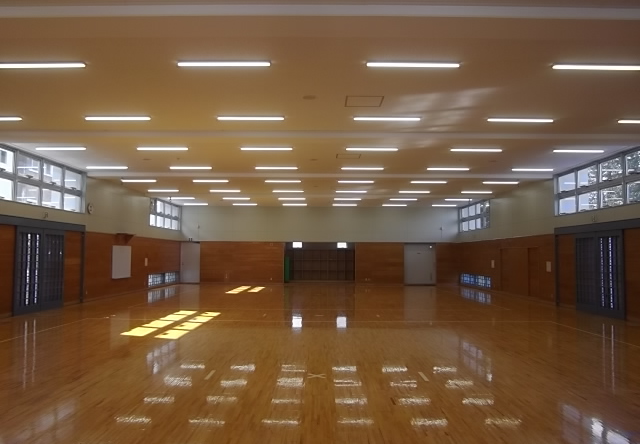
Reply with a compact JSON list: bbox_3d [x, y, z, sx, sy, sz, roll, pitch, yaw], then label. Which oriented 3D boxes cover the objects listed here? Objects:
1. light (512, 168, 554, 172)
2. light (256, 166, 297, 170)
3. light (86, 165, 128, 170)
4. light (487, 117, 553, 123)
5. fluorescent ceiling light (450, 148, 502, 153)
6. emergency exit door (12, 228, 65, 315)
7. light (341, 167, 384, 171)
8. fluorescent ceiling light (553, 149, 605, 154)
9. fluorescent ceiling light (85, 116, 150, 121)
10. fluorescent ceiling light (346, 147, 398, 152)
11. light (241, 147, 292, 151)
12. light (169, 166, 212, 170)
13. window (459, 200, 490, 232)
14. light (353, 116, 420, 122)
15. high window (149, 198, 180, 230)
[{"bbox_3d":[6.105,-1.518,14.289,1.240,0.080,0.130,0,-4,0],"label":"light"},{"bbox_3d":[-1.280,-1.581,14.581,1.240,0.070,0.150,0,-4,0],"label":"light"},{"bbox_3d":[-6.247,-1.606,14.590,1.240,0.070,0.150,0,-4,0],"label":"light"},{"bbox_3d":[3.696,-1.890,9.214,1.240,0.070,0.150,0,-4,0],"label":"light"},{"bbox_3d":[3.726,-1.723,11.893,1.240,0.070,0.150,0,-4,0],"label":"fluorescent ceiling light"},{"bbox_3d":[-7.550,1.312,13.508,0.100,2.200,2.280,0,-4,0],"label":"emergency exit door"},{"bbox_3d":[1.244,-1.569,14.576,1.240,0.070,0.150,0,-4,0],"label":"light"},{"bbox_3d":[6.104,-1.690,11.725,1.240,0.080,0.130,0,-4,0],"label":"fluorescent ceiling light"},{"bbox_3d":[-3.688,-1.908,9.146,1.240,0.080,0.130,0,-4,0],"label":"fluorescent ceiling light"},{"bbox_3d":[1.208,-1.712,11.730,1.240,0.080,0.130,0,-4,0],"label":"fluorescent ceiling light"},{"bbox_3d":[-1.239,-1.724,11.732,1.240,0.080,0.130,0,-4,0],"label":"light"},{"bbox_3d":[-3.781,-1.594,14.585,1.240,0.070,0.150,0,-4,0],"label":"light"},{"bbox_3d":[7.161,-0.201,23.350,0.120,1.213,4.713,0,-4,0],"label":"window"},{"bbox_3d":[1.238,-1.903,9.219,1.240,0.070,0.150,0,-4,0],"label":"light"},{"bbox_3d":[-7.135,-0.292,23.337,0.120,1.218,4.769,0,-4,0],"label":"high window"}]

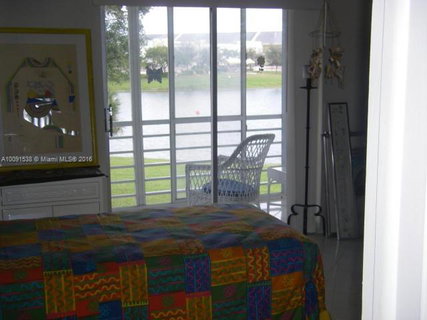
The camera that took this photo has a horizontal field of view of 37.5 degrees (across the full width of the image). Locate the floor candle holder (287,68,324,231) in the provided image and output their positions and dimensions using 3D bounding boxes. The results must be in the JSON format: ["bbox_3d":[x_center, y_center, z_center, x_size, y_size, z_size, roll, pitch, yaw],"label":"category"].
[{"bbox_3d":[0.816,-0.036,5.410,0.335,1.525,0.310,1,9,9],"label":"floor candle holder"}]

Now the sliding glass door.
[{"bbox_3d":[-0.061,-0.261,5.329,1.710,2.014,0.110,-4,9,-18],"label":"sliding glass door"}]

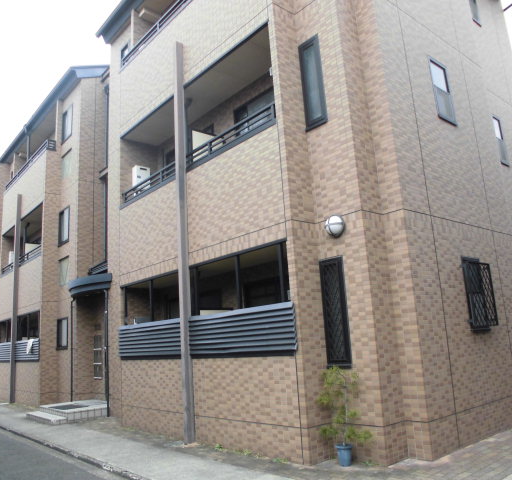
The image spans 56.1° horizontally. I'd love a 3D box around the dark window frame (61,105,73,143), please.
[{"bbox_3d":[-5.774,-3.538,14.723,0.100,1.000,0.820,7,-16,-41],"label":"dark window frame"}]

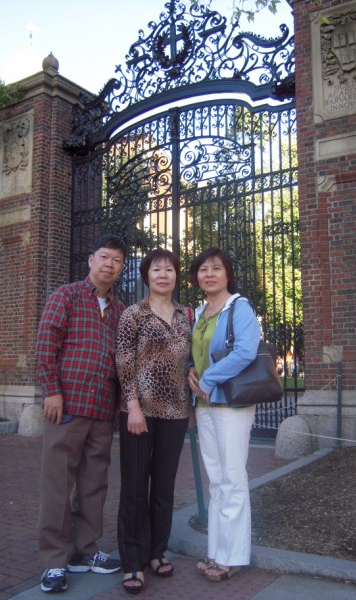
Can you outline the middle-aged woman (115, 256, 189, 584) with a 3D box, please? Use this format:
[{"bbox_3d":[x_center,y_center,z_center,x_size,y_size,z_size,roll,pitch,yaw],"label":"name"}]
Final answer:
[{"bbox_3d":[-0.115,0.519,2.886,0.440,1.570,0.360,2,-8,-12],"label":"middle-aged woman"}]

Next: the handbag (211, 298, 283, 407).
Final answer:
[{"bbox_3d":[0.335,0.259,2.902,0.340,0.520,0.150,4,-9,-25],"label":"handbag"}]

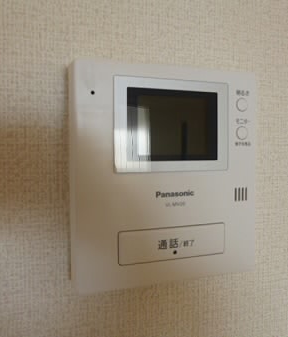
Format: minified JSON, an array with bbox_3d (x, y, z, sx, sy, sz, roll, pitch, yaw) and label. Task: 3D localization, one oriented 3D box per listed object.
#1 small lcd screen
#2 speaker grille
[{"bbox_3d":[0.023,-0.034,0.255,0.076,0.055,0.005,-1,3,-18],"label":"small lcd screen"},{"bbox_3d":[0.081,0.022,0.275,0.013,0.011,0.003,-1,3,-18],"label":"speaker grille"}]

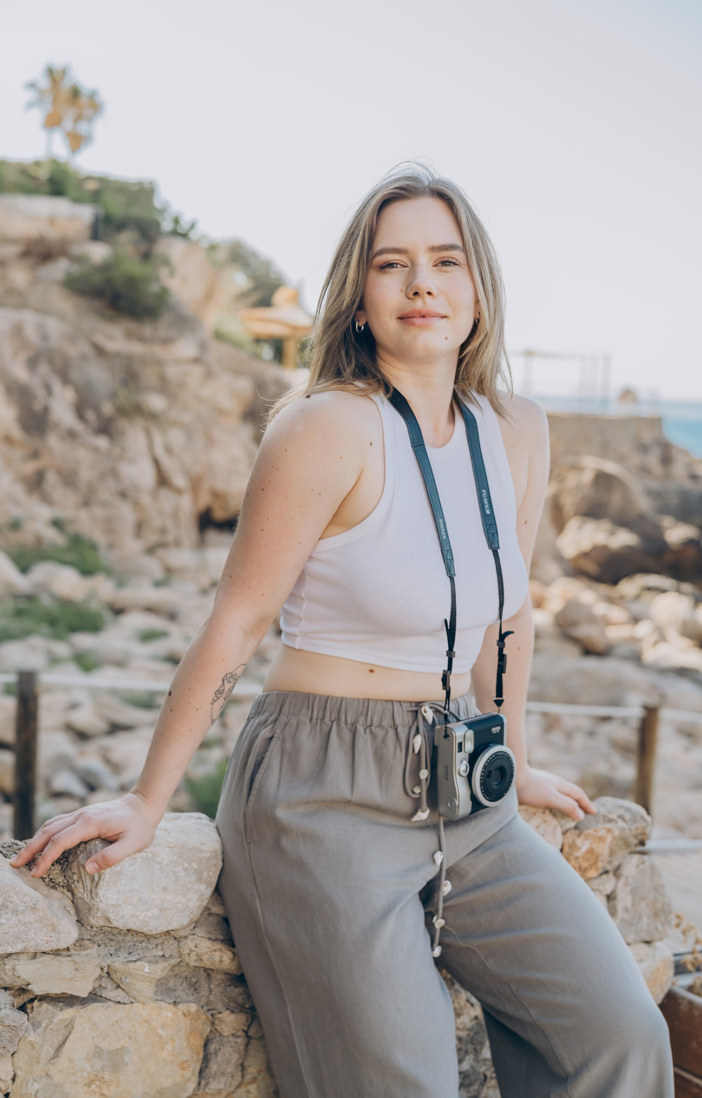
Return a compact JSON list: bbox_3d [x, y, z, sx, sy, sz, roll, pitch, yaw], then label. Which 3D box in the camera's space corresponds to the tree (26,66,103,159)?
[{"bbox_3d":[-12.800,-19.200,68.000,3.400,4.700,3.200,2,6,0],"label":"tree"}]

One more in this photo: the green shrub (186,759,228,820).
[{"bbox_3d":[-0.790,1.430,9.000,0.420,0.420,0.400,2,6,0],"label":"green shrub"}]

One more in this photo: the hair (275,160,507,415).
[{"bbox_3d":[0.052,-0.316,1.880,0.285,0.310,0.250,0,2,-2],"label":"hair"}]

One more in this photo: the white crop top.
[{"bbox_3d":[0.066,-0.022,1.870,0.310,0.345,0.255,5,4,-39],"label":"white crop top"}]

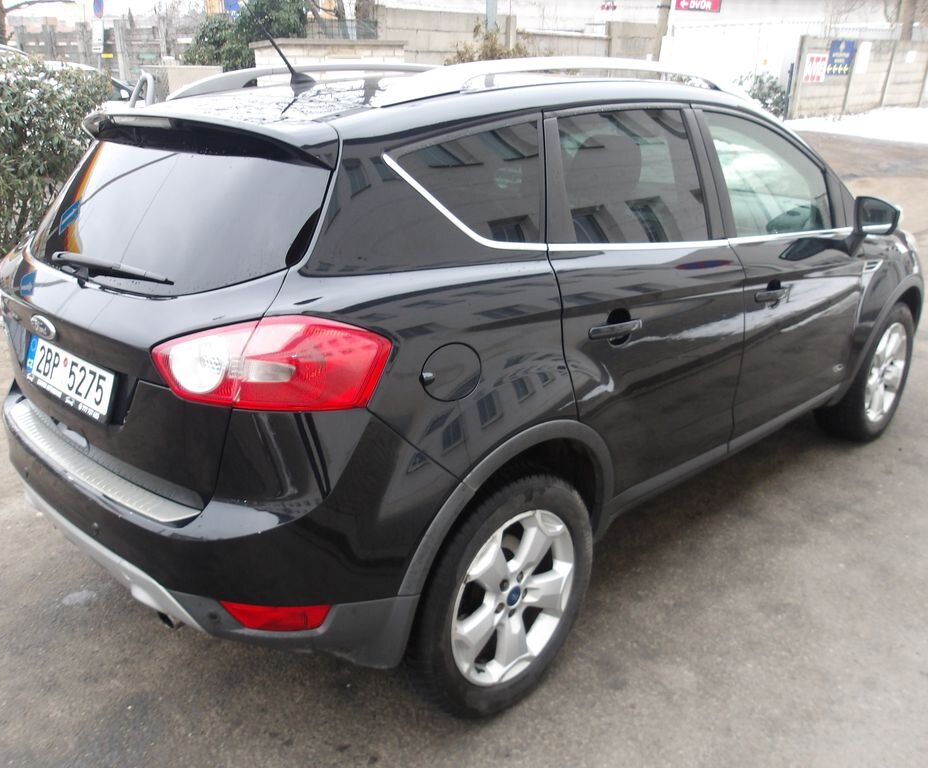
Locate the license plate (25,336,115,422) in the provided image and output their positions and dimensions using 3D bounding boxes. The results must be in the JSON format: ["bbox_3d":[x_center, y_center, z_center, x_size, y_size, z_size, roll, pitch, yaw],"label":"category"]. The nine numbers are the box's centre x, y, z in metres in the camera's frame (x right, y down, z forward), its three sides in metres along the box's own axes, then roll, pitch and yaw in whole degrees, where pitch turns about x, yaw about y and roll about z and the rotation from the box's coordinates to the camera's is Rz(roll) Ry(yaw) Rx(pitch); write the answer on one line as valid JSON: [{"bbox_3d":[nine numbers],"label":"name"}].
[{"bbox_3d":[-0.994,-0.025,2.000,0.530,0.130,0.025,19,12,42],"label":"license plate"}]

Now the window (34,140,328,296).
[{"bbox_3d":[-0.817,-0.435,2.037,1.260,0.450,0.120,19,-7,42],"label":"window"}]

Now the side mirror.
[{"bbox_3d":[1.644,-0.652,3.161,0.120,0.145,0.185,-18,27,-42],"label":"side mirror"}]

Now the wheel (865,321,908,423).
[{"bbox_3d":[1.992,-0.074,3.934,0.474,0.474,0.190,-17,25,-40],"label":"wheel"}]

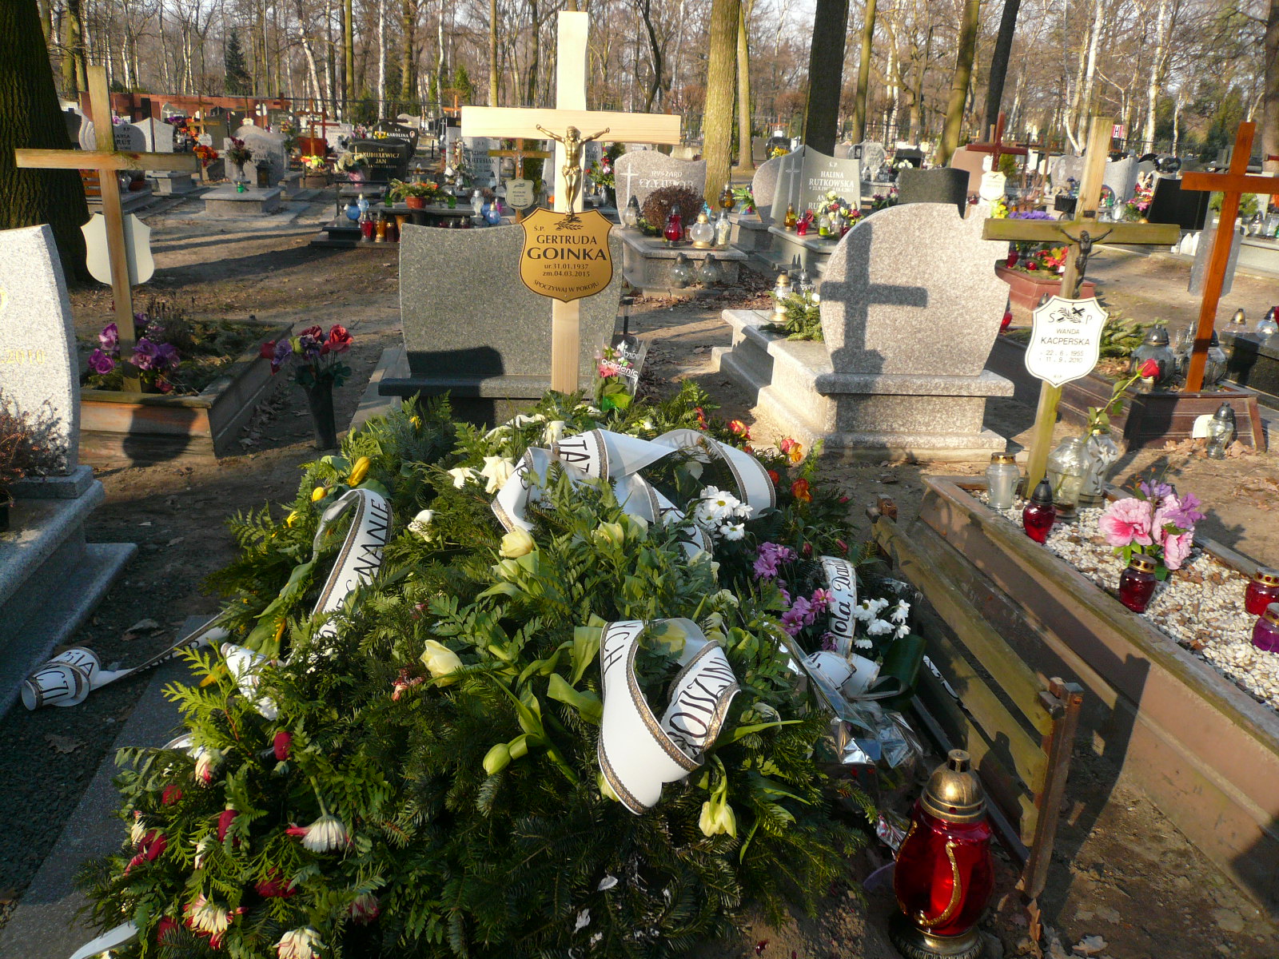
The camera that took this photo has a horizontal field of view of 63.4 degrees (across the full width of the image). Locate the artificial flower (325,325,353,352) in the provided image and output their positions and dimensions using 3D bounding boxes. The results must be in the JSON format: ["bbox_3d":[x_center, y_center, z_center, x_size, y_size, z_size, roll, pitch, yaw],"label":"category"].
[{"bbox_3d":[-1.323,-0.620,4.550,0.105,0.105,0.105,0,18,-9],"label":"artificial flower"}]

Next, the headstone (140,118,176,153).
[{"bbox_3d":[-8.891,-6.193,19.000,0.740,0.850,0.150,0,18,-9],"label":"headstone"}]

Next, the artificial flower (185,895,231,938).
[{"bbox_3d":[-0.762,0.772,1.830,0.078,0.066,0.070,-3,19,-17],"label":"artificial flower"}]

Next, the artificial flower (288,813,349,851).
[{"bbox_3d":[-0.581,0.640,1.880,0.105,0.058,0.085,-2,19,-14],"label":"artificial flower"}]

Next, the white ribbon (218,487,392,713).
[{"bbox_3d":[-0.752,0.251,2.330,0.320,0.310,0.420,-5,20,-18],"label":"white ribbon"}]

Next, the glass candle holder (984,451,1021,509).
[{"bbox_3d":[1.318,0.006,3.760,0.115,0.195,0.115,9,20,19],"label":"glass candle holder"}]

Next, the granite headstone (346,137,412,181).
[{"bbox_3d":[-4.420,-5.383,17.500,1.050,0.800,0.200,0,18,-9],"label":"granite headstone"}]

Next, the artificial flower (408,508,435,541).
[{"bbox_3d":[-0.537,0.111,2.550,0.065,0.077,0.065,12,21,26],"label":"artificial flower"}]

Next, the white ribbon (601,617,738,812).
[{"bbox_3d":[0.050,0.411,1.820,0.225,0.250,0.200,3,19,2],"label":"white ribbon"}]

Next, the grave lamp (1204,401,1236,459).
[{"bbox_3d":[3.098,-0.262,5.500,0.125,0.305,0.125,0,19,-8],"label":"grave lamp"}]

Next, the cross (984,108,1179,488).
[{"bbox_3d":[1.672,-0.646,4.042,0.790,1.458,0.120,0,19,-8],"label":"cross"}]

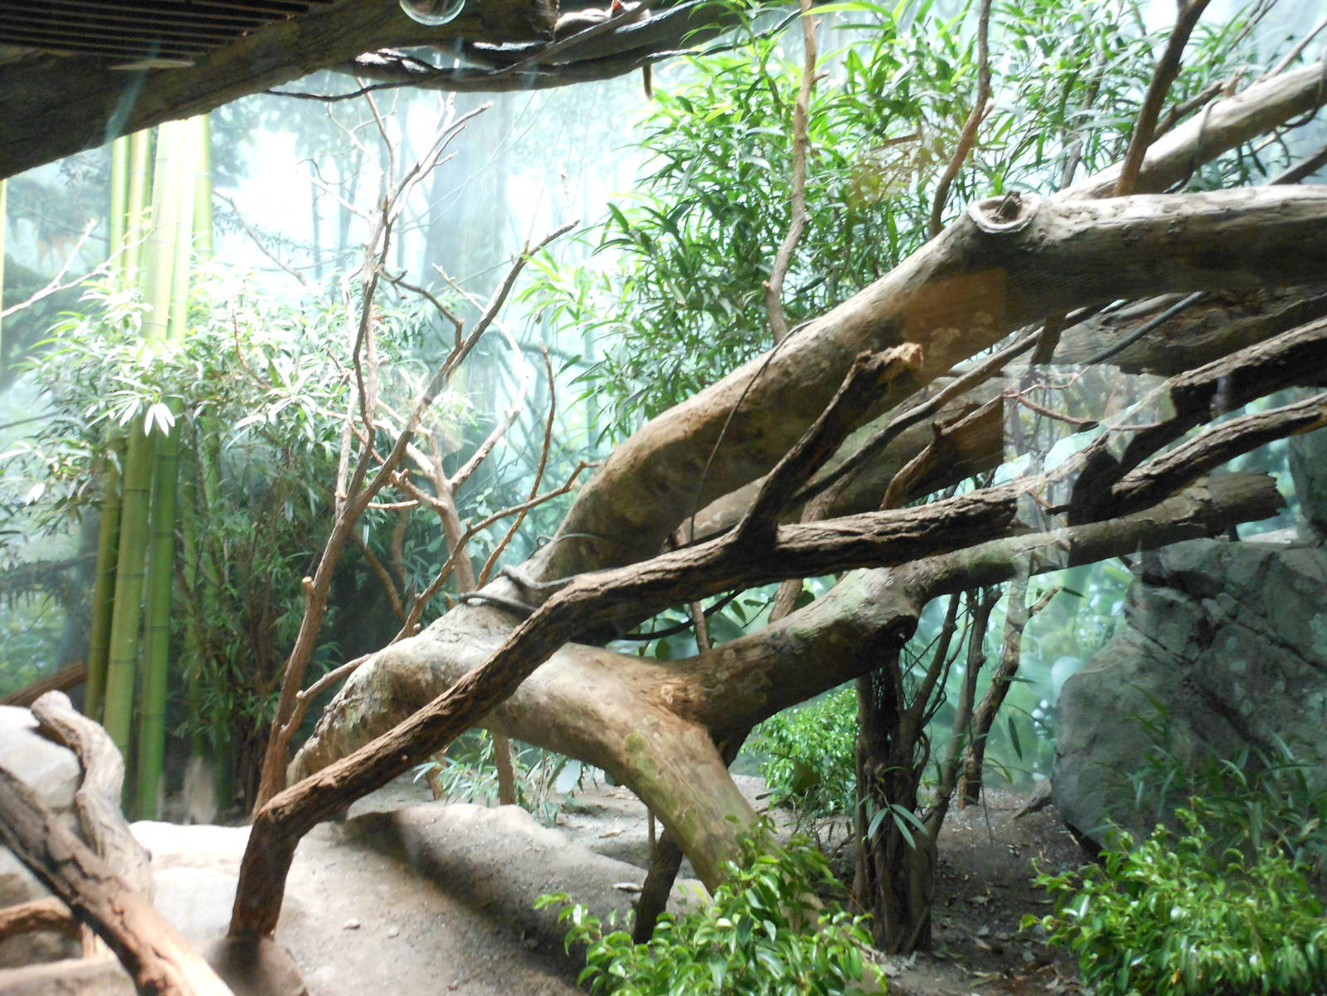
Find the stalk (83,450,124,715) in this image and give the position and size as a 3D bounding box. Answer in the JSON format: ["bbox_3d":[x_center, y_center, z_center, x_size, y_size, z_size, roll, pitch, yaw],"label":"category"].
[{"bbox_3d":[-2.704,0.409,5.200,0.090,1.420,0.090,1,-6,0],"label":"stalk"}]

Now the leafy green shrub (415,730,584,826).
[{"bbox_3d":[-0.735,1.245,4.800,0.740,0.430,0.520,1,-5,0],"label":"leafy green shrub"}]

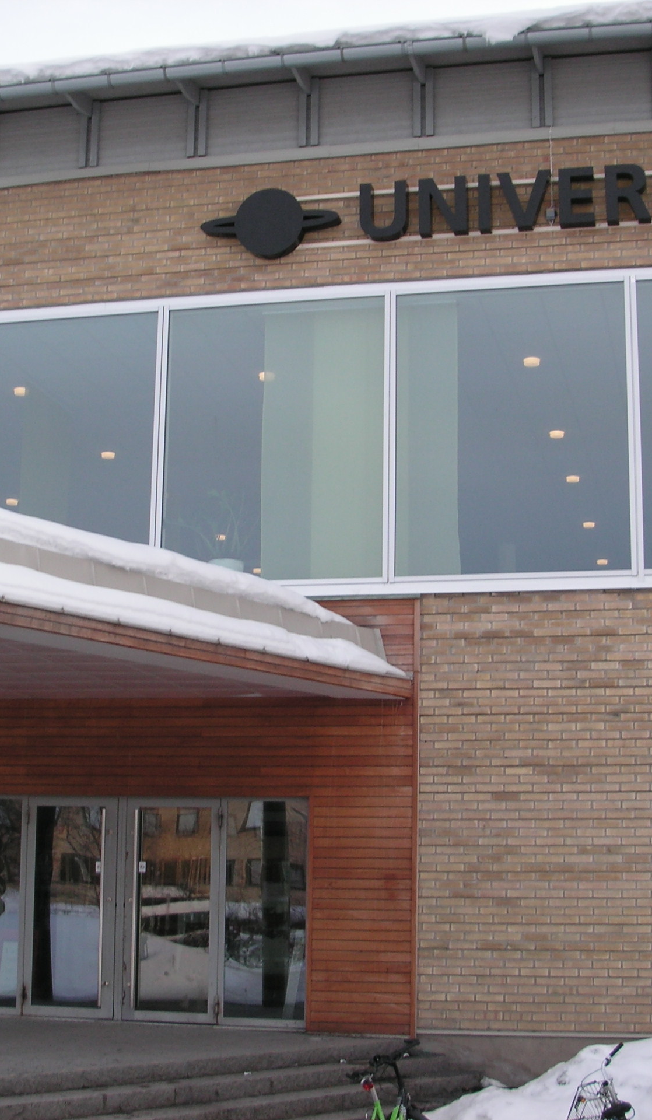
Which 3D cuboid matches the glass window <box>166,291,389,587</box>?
[{"bbox_3d":[-0.524,-1.170,16.048,2.264,2.826,0.100,-2,-11,13],"label":"glass window"}]

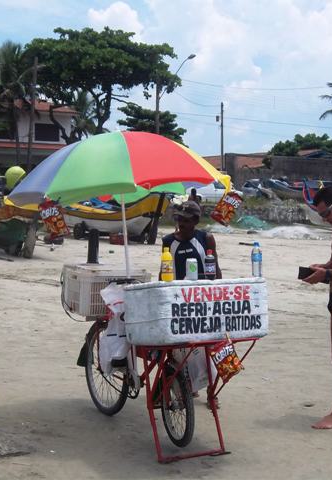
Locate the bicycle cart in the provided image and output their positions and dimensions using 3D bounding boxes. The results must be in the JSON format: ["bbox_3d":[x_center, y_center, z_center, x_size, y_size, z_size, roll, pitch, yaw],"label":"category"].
[{"bbox_3d":[-0.149,0.745,5.855,0.720,1.100,1.850,-1,3,-29],"label":"bicycle cart"}]

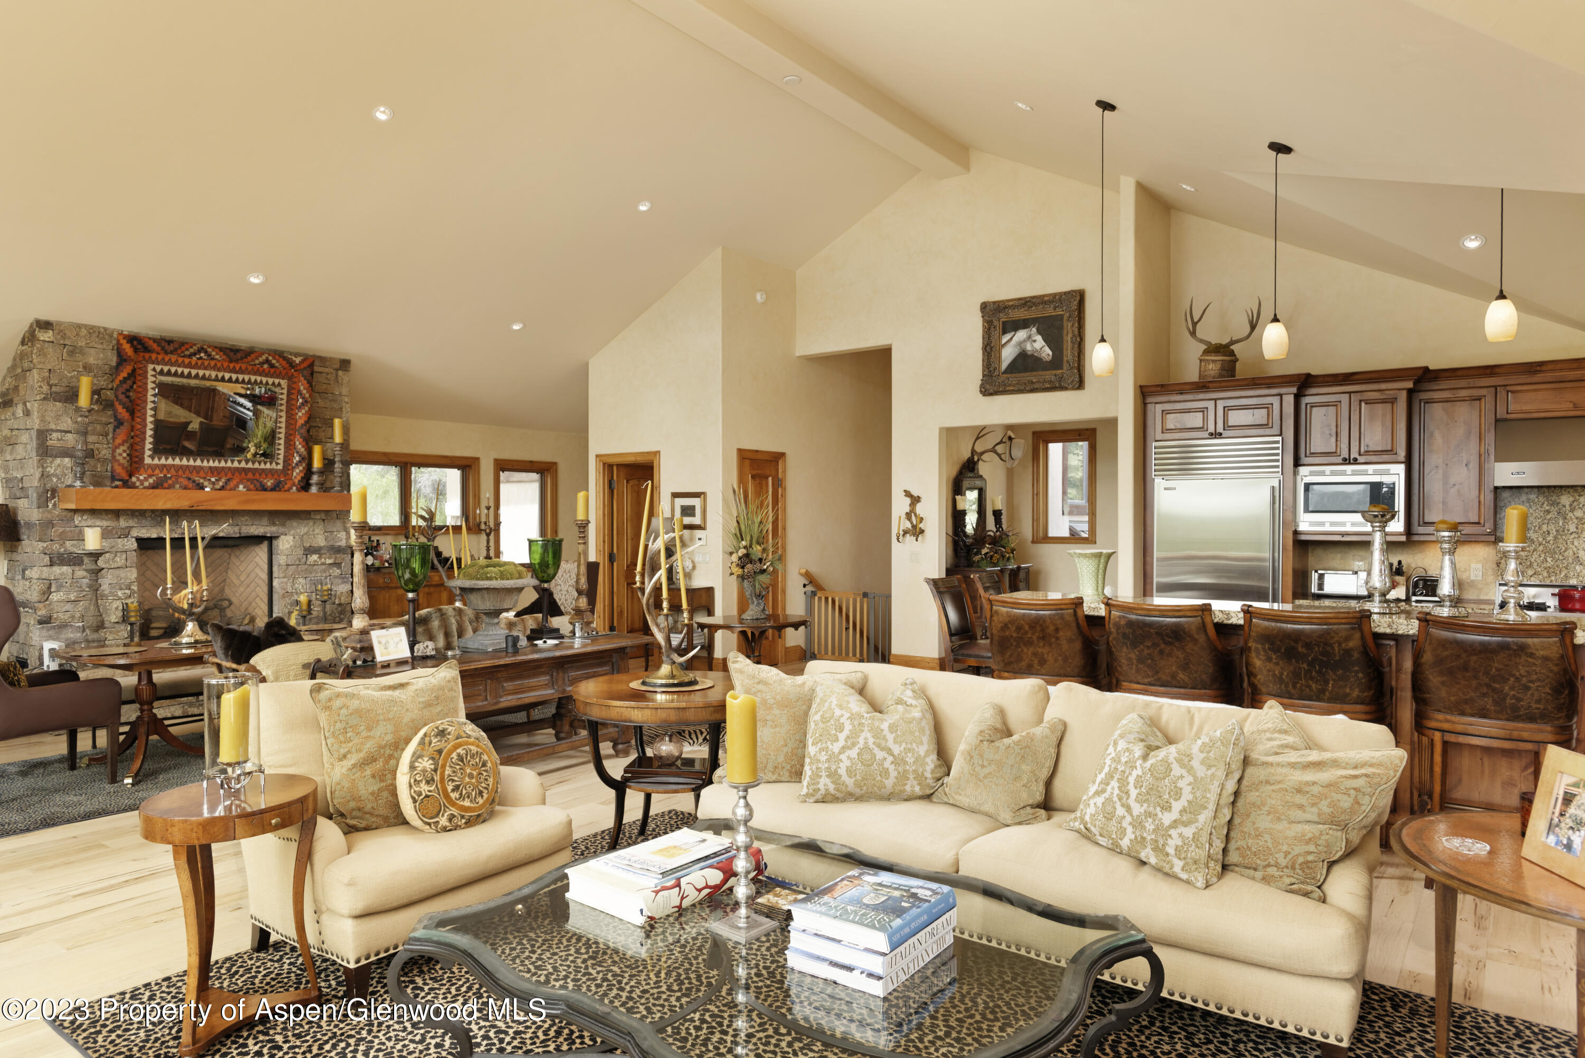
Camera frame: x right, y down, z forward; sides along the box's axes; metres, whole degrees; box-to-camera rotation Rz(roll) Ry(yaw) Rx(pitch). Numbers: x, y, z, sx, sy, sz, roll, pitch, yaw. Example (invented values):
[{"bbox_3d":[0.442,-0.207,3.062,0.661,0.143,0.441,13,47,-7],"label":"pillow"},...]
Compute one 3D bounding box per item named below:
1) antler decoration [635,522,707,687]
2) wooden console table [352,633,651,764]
[{"bbox_3d":[-0.568,0.355,4.510,0.330,0.760,0.310,0,1,0],"label":"antler decoration"},{"bbox_3d":[-1.764,1.091,5.702,0.780,0.720,2.050,1,1,36],"label":"wooden console table"}]

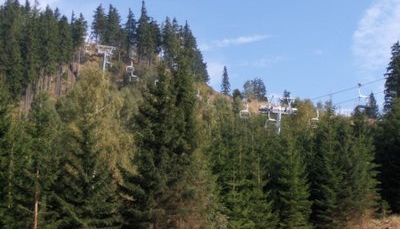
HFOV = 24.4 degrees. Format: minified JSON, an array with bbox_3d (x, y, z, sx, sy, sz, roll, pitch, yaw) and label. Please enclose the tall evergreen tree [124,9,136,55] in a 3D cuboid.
[{"bbox_3d":[-19.525,-23.177,260.000,3.512,13.468,3.512,0,-9,0],"label":"tall evergreen tree"}]

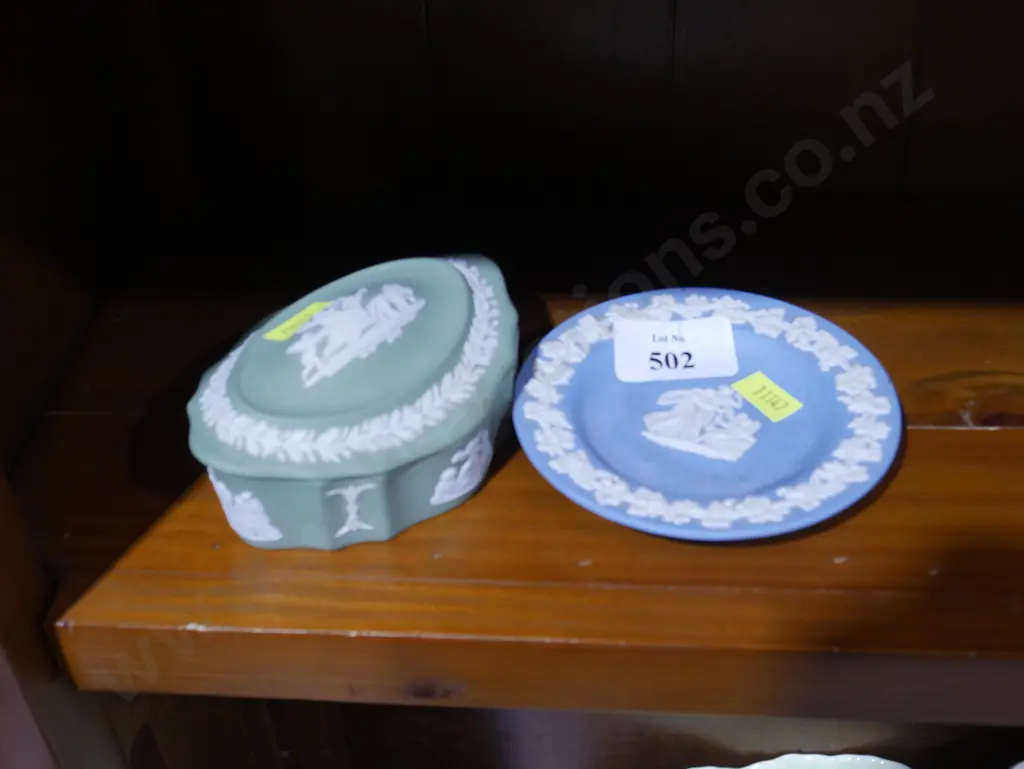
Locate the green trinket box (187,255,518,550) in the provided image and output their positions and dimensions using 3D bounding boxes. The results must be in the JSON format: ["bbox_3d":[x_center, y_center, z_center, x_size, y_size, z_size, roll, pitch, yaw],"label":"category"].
[{"bbox_3d":[-0.043,-0.003,0.393,0.087,0.043,0.114,22,46,27],"label":"green trinket box"}]

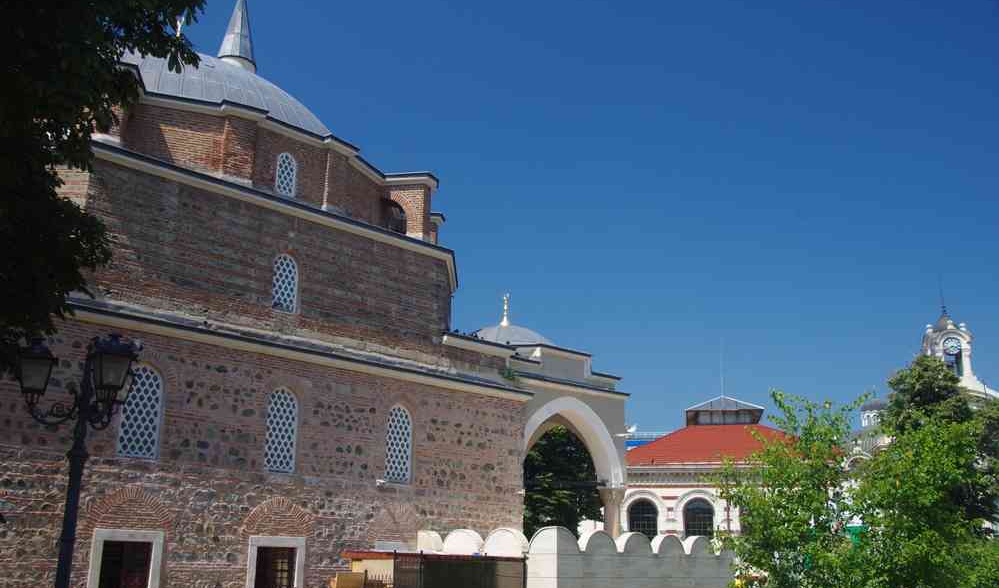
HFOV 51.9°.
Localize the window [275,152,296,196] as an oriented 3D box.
[{"bbox_3d":[-6.669,-3.717,32.039,0.700,1.480,0.220,16,-22,-43],"label":"window"}]

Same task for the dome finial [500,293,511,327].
[{"bbox_3d":[0.259,0.684,42.170,0.320,1.440,0.320,16,-22,-43],"label":"dome finial"}]

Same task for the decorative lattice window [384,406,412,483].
[{"bbox_3d":[-3.153,4.702,32.212,1.060,2.390,0.220,16,-22,-43],"label":"decorative lattice window"}]

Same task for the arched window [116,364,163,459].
[{"bbox_3d":[-9.246,3.017,26.405,1.100,2.390,0.220,16,-22,-43],"label":"arched window"}]

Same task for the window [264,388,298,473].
[{"bbox_3d":[-6.212,3.862,29.296,1.060,2.430,0.220,16,-22,-43],"label":"window"}]

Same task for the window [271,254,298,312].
[{"bbox_3d":[-6.425,-0.351,30.826,0.850,1.790,0.220,16,-22,-43],"label":"window"}]

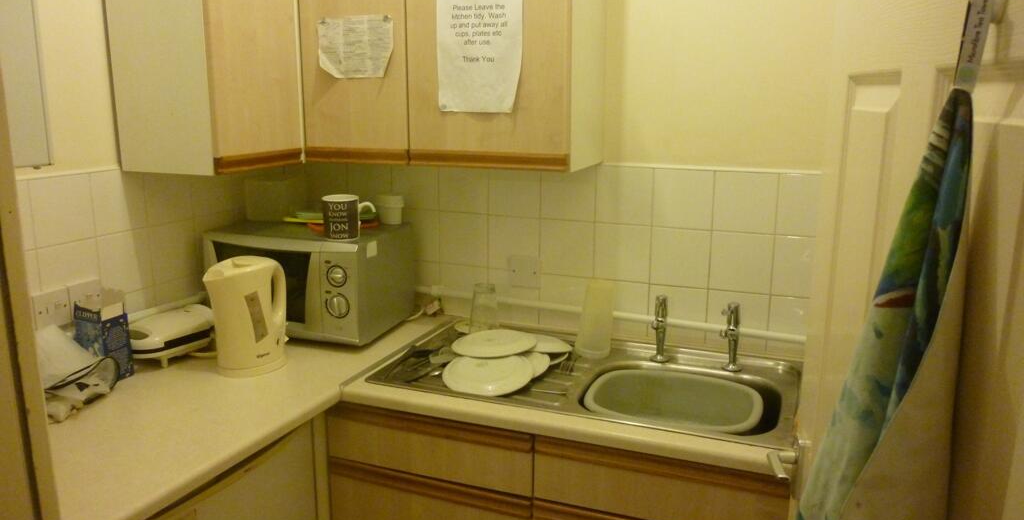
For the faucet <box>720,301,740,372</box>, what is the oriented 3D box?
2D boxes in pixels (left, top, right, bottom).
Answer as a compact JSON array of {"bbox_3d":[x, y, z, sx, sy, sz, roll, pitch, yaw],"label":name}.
[{"bbox_3d":[0.519,0.189,1.733,0.055,0.161,0.125,5,12,20],"label":"faucet"}]

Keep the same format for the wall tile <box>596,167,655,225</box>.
[{"bbox_3d":[0.290,-0.166,1.912,0.148,0.148,0.010,5,13,20],"label":"wall tile"}]

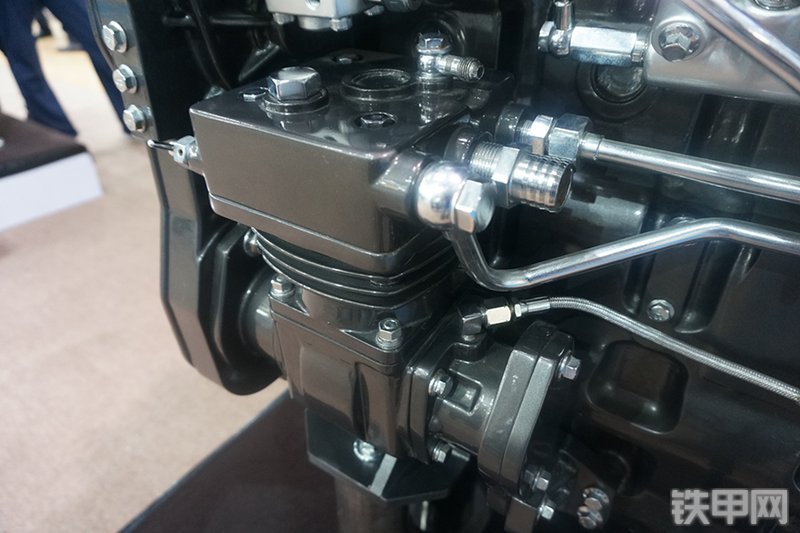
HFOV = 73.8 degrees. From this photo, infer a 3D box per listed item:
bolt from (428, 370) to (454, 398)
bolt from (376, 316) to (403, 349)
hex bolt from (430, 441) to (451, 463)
[{"bbox_3d":[0.028,0.080,0.354,0.012,0.017,0.017,20,41,27],"label":"bolt"},{"bbox_3d":[-0.007,0.044,0.350,0.017,0.017,0.017,20,41,27],"label":"bolt"},{"bbox_3d":[0.029,0.136,0.388,0.010,0.016,0.016,20,39,27],"label":"hex bolt"}]

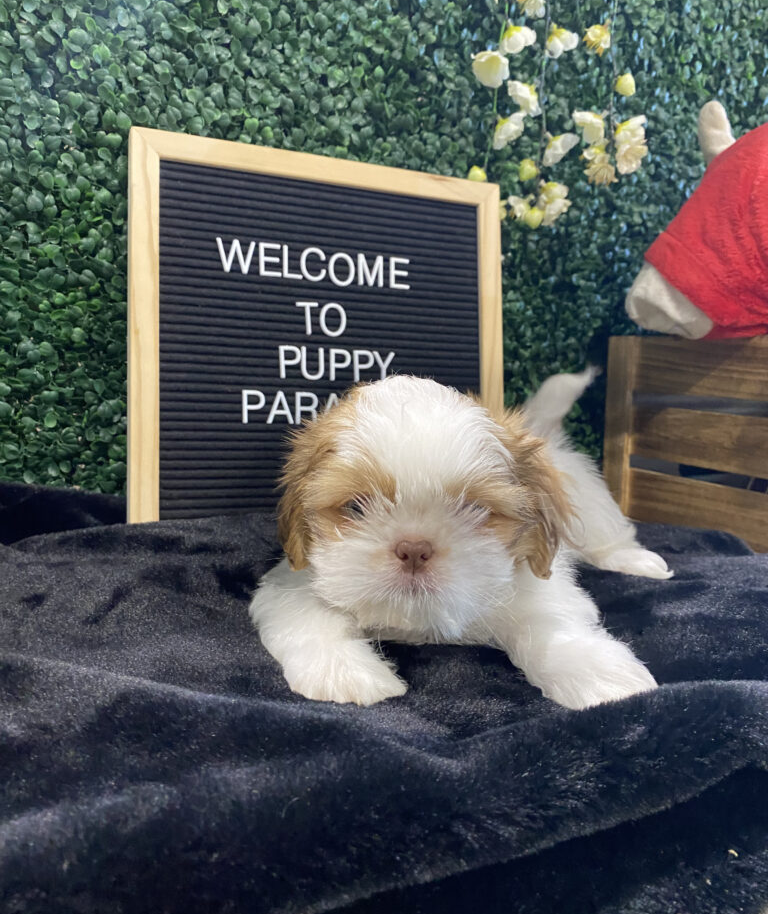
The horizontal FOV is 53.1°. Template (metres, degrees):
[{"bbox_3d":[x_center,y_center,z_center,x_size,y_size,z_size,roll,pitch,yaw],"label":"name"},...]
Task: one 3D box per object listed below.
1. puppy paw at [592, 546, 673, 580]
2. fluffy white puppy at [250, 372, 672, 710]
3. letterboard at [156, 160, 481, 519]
[{"bbox_3d":[0.146,0.061,0.452,0.042,0.018,0.027,6,7,38],"label":"puppy paw"},{"bbox_3d":[0.056,0.016,0.376,0.157,0.119,0.215,3,9,18],"label":"fluffy white puppy"},{"bbox_3d":[-0.037,-0.073,0.532,0.240,0.240,0.018,0,-2,-22],"label":"letterboard"}]

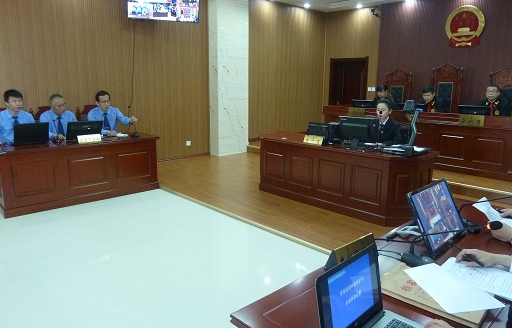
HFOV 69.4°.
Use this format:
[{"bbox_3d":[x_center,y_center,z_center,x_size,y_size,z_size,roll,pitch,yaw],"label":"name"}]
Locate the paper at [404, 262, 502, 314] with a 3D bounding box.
[{"bbox_3d":[0.748,0.469,1.428,0.210,0.010,0.297,-3,17,-18],"label":"paper"}]

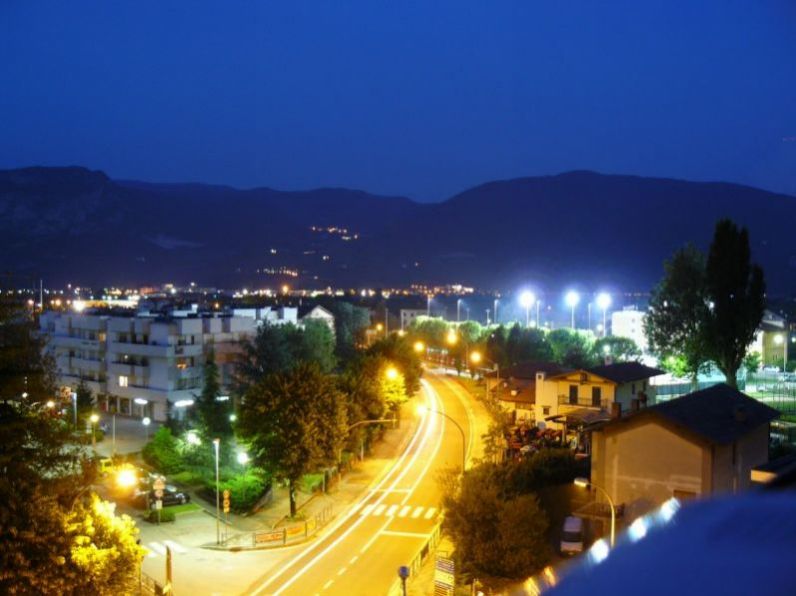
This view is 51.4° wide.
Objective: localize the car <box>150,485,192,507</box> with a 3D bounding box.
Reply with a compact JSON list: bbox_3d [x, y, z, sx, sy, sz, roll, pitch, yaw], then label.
[{"bbox_3d":[-18.032,15.496,65.242,3.800,1.420,1.680,-1,1,-30],"label":"car"}]

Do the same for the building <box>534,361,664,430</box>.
[{"bbox_3d":[24.400,11.403,99.263,10.900,7.600,12.400,1,2,42],"label":"building"}]

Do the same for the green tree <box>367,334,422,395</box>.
[{"bbox_3d":[-0.516,10.255,122.169,8.200,10.200,8.200,0,1,0],"label":"green tree"}]

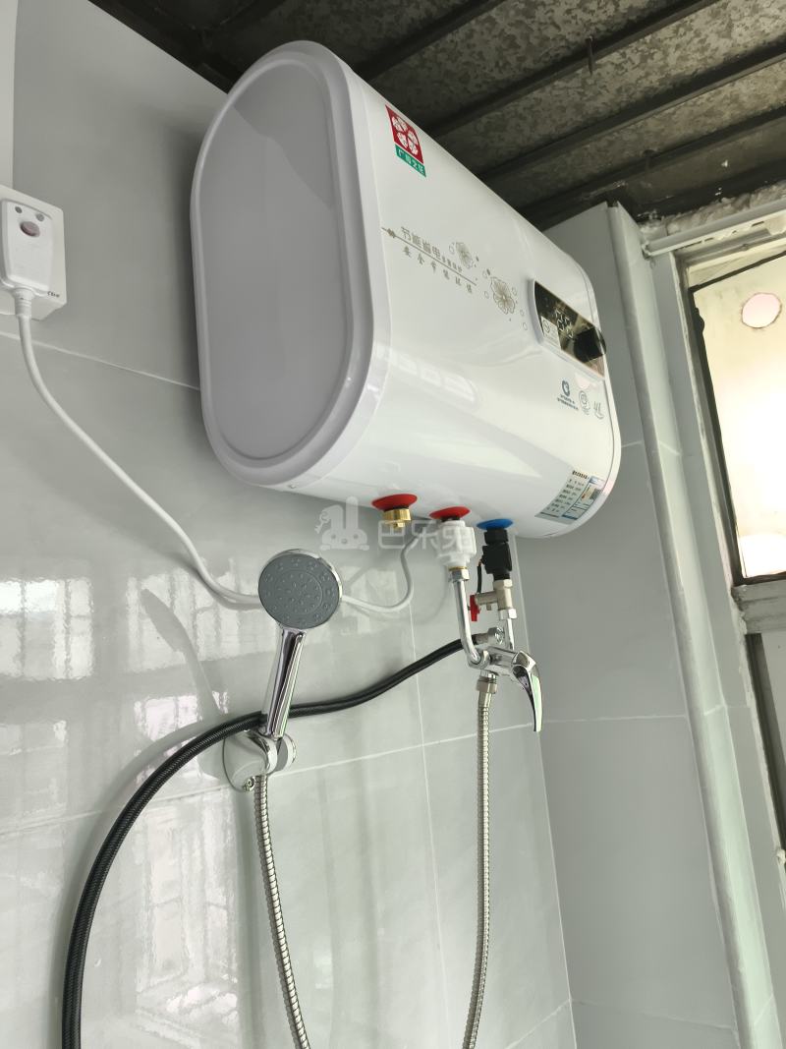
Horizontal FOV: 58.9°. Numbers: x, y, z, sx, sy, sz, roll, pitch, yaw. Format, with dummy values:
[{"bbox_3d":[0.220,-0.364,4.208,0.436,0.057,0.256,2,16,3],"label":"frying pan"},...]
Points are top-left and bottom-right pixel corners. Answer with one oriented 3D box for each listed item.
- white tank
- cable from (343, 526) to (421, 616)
[{"bbox_3d":[0.047,-0.227,0.856,0.239,0.439,0.512,-15,-16,38],"label":"white tank"},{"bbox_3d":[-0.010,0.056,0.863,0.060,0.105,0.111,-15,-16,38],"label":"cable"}]

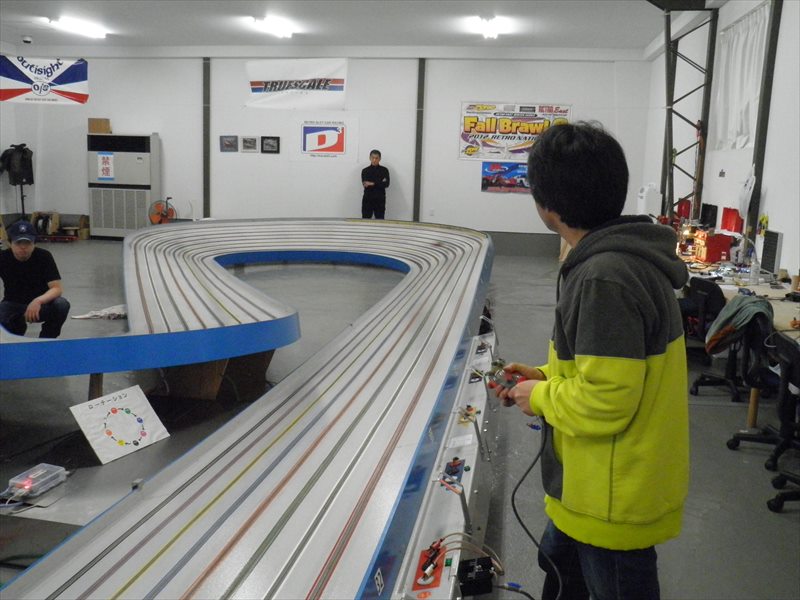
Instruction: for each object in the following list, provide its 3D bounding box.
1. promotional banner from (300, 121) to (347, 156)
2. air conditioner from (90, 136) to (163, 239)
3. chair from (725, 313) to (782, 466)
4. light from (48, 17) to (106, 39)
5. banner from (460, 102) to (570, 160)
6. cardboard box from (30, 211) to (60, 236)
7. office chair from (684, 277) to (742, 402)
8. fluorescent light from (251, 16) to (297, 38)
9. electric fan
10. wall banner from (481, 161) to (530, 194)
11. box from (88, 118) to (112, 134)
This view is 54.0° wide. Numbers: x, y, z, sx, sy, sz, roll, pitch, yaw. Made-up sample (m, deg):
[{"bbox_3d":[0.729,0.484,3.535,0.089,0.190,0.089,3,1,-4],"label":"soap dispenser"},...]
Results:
[{"bbox_3d":[-1.377,-2.889,14.097,0.843,0.610,0.020,3,10,9],"label":"promotional banner"},{"bbox_3d":[-4.903,-1.984,14.062,1.173,1.854,0.410,3,10,9],"label":"air conditioner"},{"bbox_3d":[2.054,0.451,4.220,0.560,0.780,0.540,0,10,-12],"label":"chair"},{"bbox_3d":[-5.099,-4.312,12.422,0.250,0.120,1.350,3,10,9],"label":"light"},{"bbox_3d":[1.964,-2.882,13.549,1.867,0.982,0.020,3,10,9],"label":"banner"},{"bbox_3d":[-6.421,-1.376,14.235,0.500,0.420,0.400,1,10,-5],"label":"cardboard box"},{"bbox_3d":[2.281,0.234,5.412,0.560,0.830,0.540,-3,11,-29],"label":"office chair"},{"bbox_3d":[-1.919,-4.095,11.782,0.250,0.120,1.350,3,10,9],"label":"fluorescent light"},{"bbox_3d":[-4.119,-1.363,13.655,0.521,0.818,0.350,0,10,-10],"label":"electric fan"},{"bbox_3d":[1.908,-2.127,13.681,0.980,0.503,0.020,3,10,9],"label":"wall banner"},{"bbox_3d":[-5.244,-3.050,13.890,0.415,0.282,0.250,2,9,0],"label":"box"}]

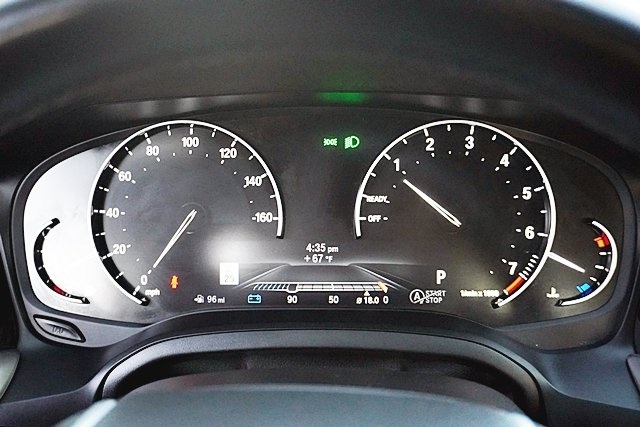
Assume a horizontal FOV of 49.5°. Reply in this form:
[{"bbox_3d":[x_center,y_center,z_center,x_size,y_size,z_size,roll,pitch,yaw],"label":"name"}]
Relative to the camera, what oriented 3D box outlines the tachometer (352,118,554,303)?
[{"bbox_3d":[0.073,0.001,0.374,0.107,0.101,0.018,0,5,3],"label":"tachometer"}]

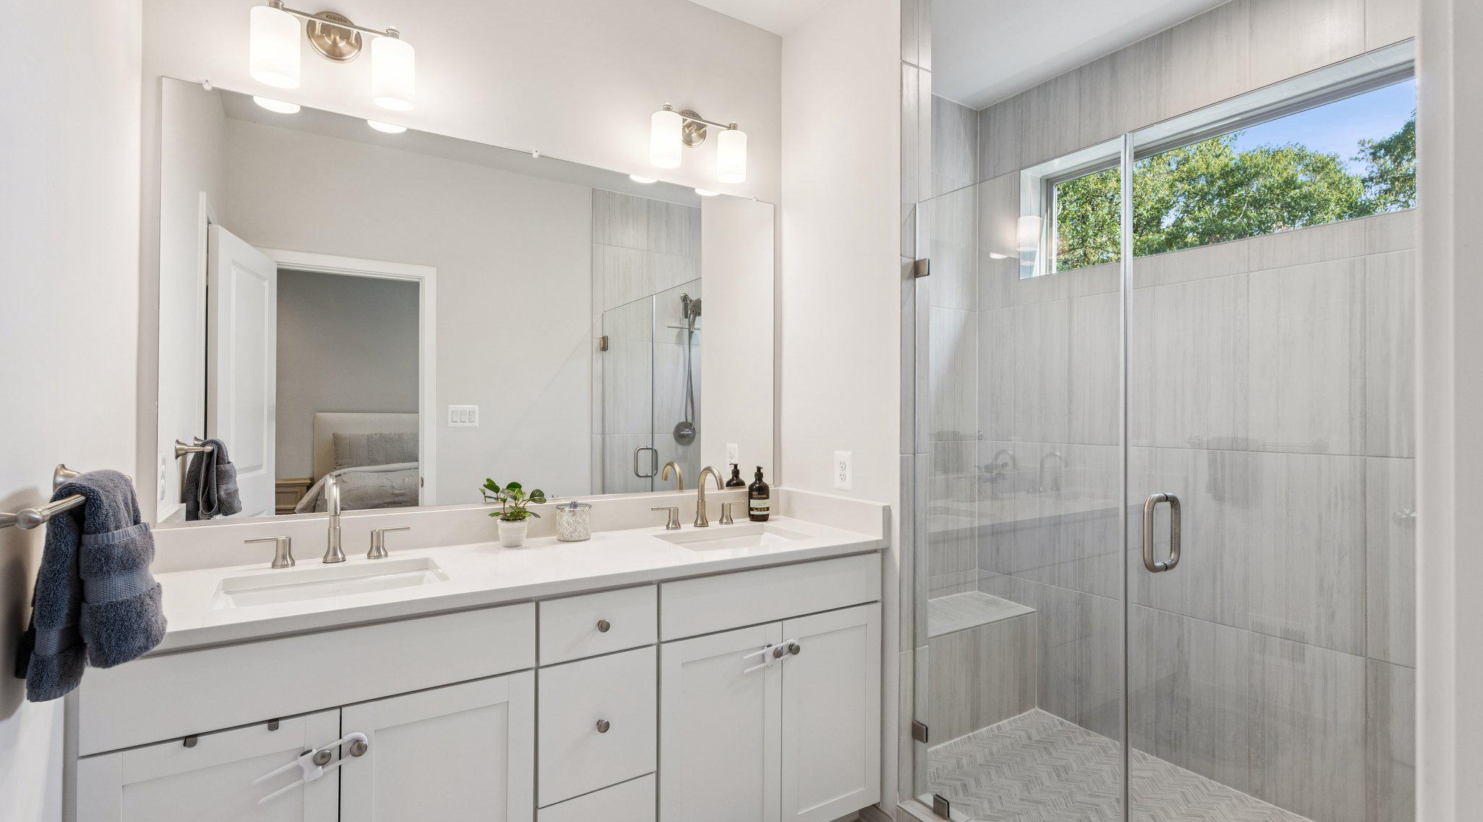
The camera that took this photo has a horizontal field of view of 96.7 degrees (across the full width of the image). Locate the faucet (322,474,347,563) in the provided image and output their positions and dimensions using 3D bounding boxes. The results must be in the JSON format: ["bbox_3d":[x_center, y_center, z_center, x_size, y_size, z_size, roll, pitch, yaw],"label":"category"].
[{"bbox_3d":[-1.011,0.282,1.636,0.050,0.205,0.172,1,0,-32],"label":"faucet"}]

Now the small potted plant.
[{"bbox_3d":[-0.653,0.293,1.895,0.180,0.189,0.155,1,0,-32],"label":"small potted plant"}]

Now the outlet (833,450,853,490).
[{"bbox_3d":[0.336,0.198,2.195,0.008,0.122,0.080,1,0,-32],"label":"outlet"}]

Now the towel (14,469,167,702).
[{"bbox_3d":[-0.947,0.230,0.960,0.130,0.288,0.255,1,0,-32],"label":"towel"}]

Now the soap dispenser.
[{"bbox_3d":[0.068,0.298,2.380,0.075,0.194,0.075,0,0,-21],"label":"soap dispenser"}]

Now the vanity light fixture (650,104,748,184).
[{"bbox_3d":[-0.147,-0.902,2.236,0.352,0.198,0.137,1,0,-32],"label":"vanity light fixture"}]

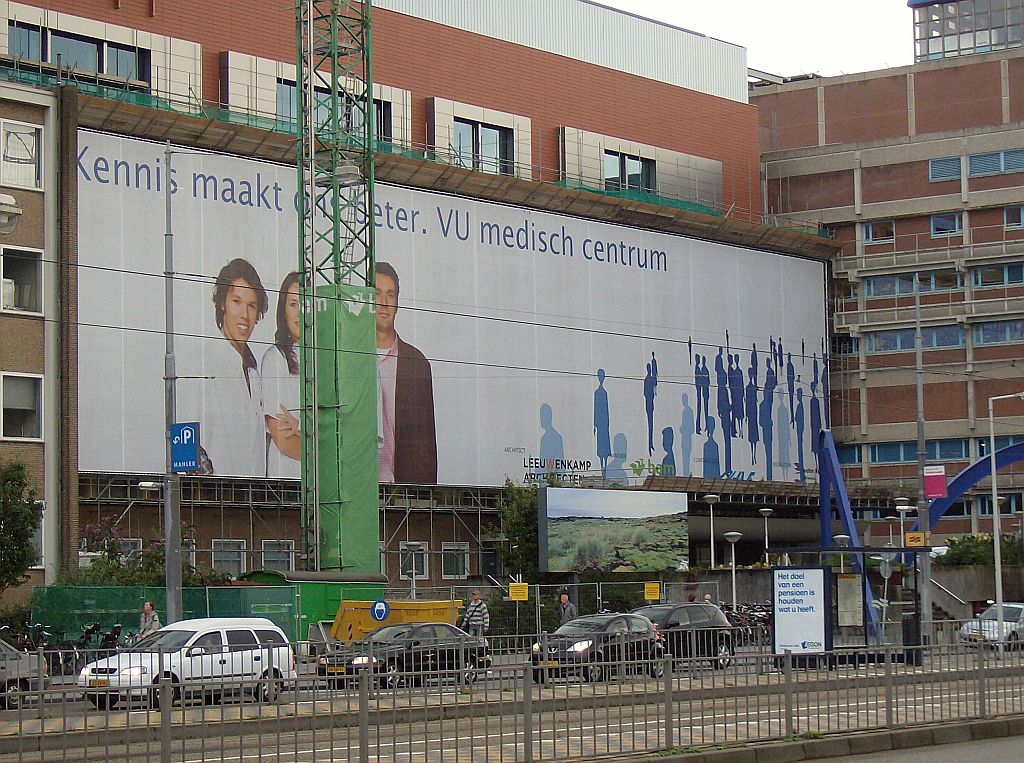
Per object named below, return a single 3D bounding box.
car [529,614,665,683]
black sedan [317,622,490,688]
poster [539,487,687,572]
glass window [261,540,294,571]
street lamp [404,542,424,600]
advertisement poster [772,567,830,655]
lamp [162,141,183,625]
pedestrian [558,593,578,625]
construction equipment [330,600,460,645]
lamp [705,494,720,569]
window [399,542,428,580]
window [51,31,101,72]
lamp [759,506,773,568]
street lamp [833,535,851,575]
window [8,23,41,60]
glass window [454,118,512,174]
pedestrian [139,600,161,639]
[{"bbox_3d":[1.774,5.700,54.030,1.640,1.460,3.480,-5,-6,37],"label":"car"},{"bbox_3d":[-2.373,5.978,55.303,1.740,1.430,4.450,-5,-6,37],"label":"black sedan"},{"bbox_3d":[3.737,5.392,90.321,0.450,3.000,8.800,-5,-6,38],"label":"poster"},{"bbox_3d":[-7.723,5.917,83.137,0.150,1.300,1.580,-5,-6,38],"label":"glass window"},{"bbox_3d":[-4.101,8.783,105.641,0.640,4.000,0.640,-5,-6,37],"label":"street lamp"},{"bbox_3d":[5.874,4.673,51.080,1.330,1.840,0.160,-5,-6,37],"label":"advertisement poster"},{"bbox_3d":[-6.793,0.642,50.124,0.320,11.040,0.320,-1,-5,0],"label":"lamp"},{"bbox_3d":[1.458,6.387,65.192,0.520,1.750,0.380,-5,-6,37],"label":"pedestrian"},{"bbox_3d":[-3.654,7.791,80.036,4.200,1.580,1.900,-1,-5,0],"label":"construction equipment"},{"bbox_3d":[7.221,5.660,90.832,0.580,3.100,0.580,-1,-5,0],"label":"lamp"},{"bbox_3d":[-3.445,6.344,88.630,0.150,1.330,1.550,-5,-6,38],"label":"window"},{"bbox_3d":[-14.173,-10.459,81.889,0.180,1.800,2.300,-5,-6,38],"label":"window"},{"bbox_3d":[12.036,7.862,118.742,0.640,3.700,0.640,-1,-5,0],"label":"lamp"},{"bbox_3d":[10.738,6.745,81.708,0.600,3.470,0.600,-1,-5,0],"label":"street lamp"},{"bbox_3d":[-19.296,-12.983,99.602,0.200,2.500,1.900,-5,-6,37],"label":"window"},{"bbox_3d":[-1.418,-11.298,122.694,0.220,2.550,4.500,-5,-6,37],"label":"glass window"},{"bbox_3d":[-7.894,5.668,54.729,0.520,1.740,0.400,-5,-6,37],"label":"pedestrian"}]

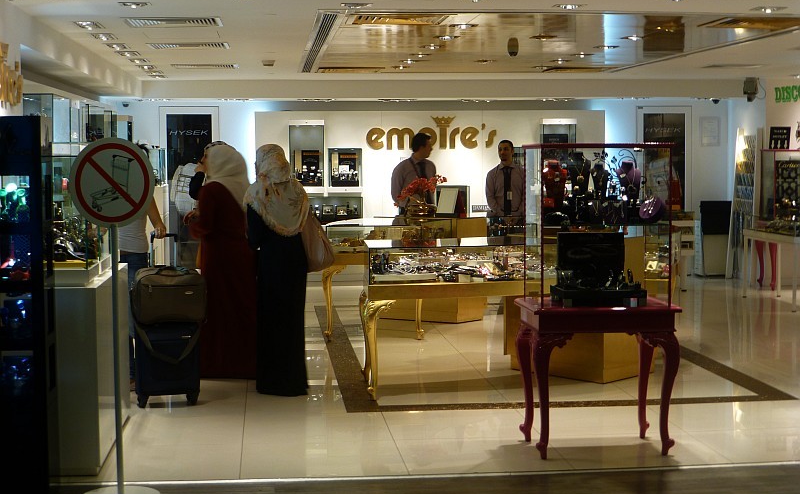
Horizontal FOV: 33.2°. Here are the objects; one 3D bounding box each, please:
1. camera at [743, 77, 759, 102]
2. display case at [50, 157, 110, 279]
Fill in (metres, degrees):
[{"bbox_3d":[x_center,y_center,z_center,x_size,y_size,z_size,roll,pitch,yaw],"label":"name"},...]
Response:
[{"bbox_3d":[3.980,-1.788,15.220,0.170,0.270,0.240,1,4,15],"label":"camera"},{"bbox_3d":[-1.805,-0.158,7.115,0.400,0.630,1.080,-1,4,-6],"label":"display case"}]

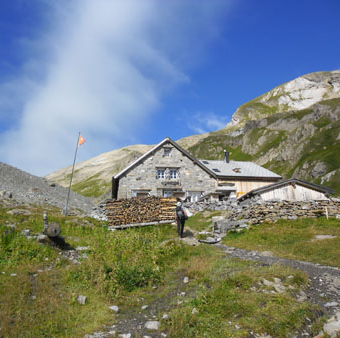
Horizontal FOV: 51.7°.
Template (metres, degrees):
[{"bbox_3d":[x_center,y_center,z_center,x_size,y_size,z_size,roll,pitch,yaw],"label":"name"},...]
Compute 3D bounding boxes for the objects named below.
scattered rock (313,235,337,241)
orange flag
[{"bbox_3d":[6.509,2.867,14.700,1.000,0.260,0.650,0,-20,0],"label":"scattered rock"},{"bbox_3d":[-7.117,-2.272,28.500,0.650,1.000,0.250,0,-20,0],"label":"orange flag"}]

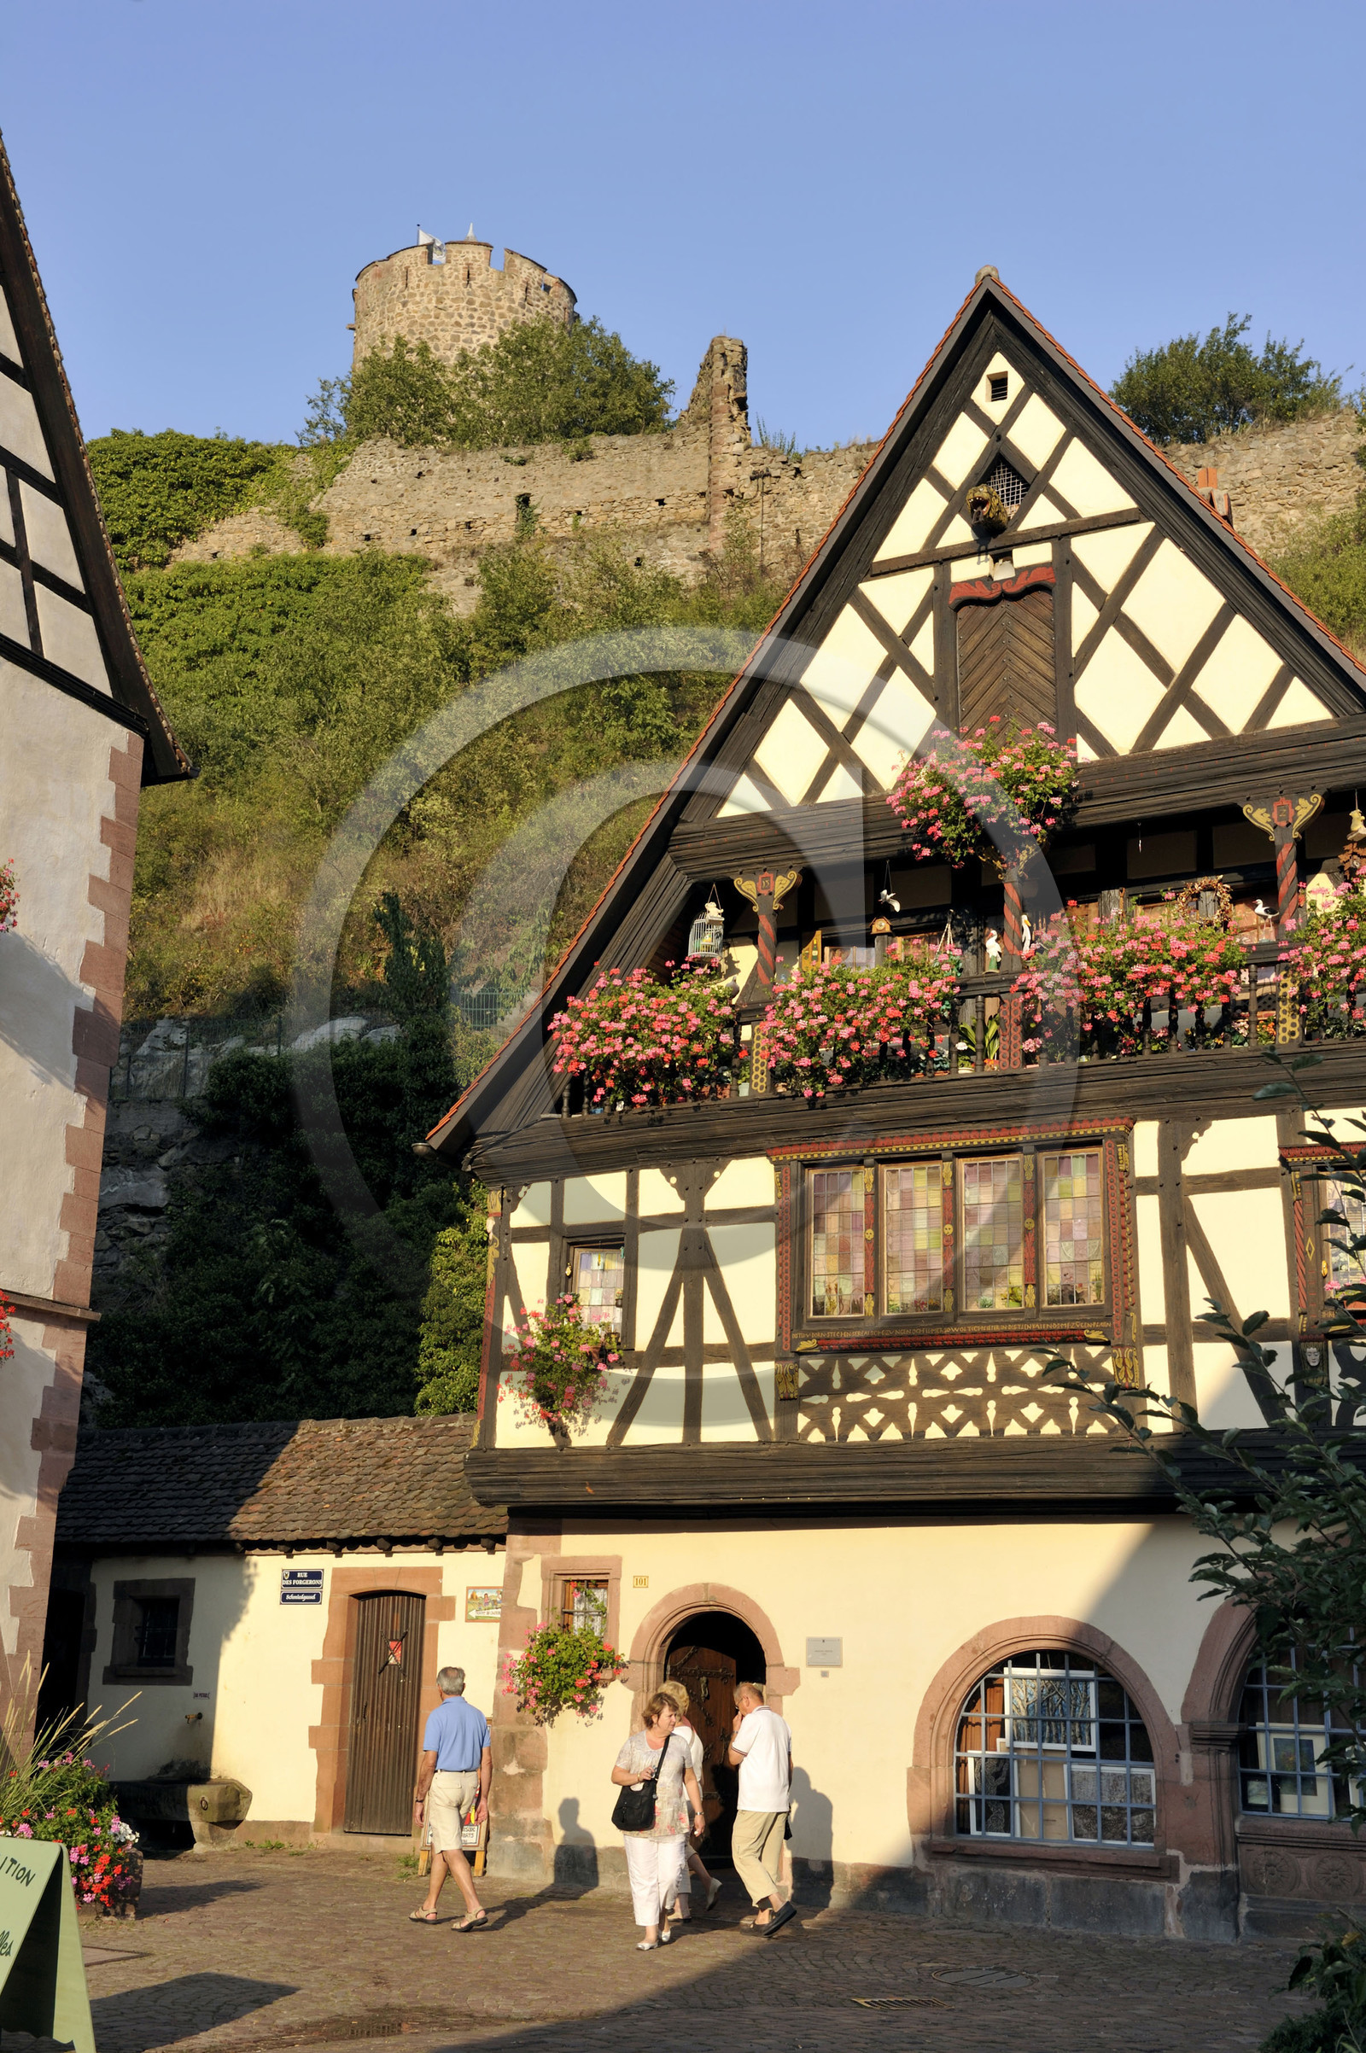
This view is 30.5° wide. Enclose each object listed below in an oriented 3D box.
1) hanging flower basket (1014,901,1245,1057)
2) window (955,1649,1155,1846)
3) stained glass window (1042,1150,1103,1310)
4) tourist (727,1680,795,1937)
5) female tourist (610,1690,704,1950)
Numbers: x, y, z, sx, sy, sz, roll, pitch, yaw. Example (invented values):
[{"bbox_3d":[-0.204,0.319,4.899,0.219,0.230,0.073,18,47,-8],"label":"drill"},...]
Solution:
[{"bbox_3d":[3.414,-0.337,19.276,1.857,1.183,0.600,-7,-17,30],"label":"hanging flower basket"},{"bbox_3d":[2.746,5.312,18.475,1.540,1.360,0.140,-7,-16,30],"label":"window"},{"bbox_3d":[3.054,1.579,19.593,0.486,1.191,0.050,-7,-17,30],"label":"stained glass window"},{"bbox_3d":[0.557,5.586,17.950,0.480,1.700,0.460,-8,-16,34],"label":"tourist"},{"bbox_3d":[-0.174,5.366,17.000,0.600,1.640,0.500,0,-14,4],"label":"female tourist"}]

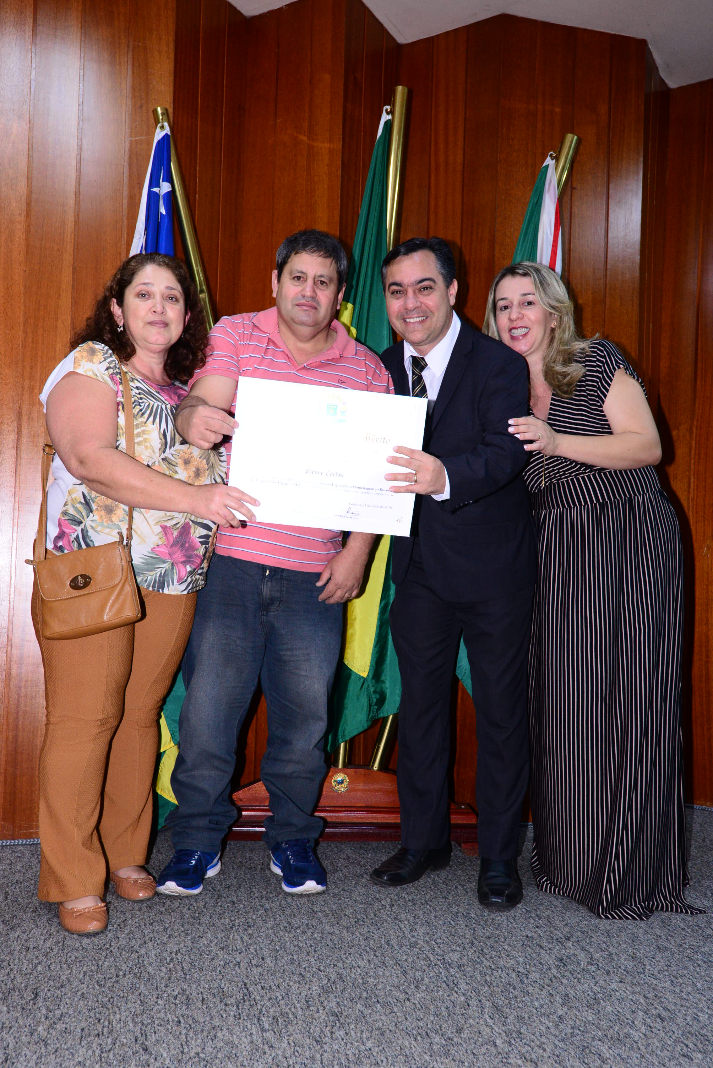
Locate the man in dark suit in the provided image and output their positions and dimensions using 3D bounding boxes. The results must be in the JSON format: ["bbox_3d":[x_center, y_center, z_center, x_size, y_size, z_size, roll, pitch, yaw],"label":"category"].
[{"bbox_3d":[0.240,0.085,2.490,0.540,1.730,0.500,2,0,33],"label":"man in dark suit"}]

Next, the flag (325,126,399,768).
[{"bbox_3d":[0.023,-0.325,2.950,0.290,2.020,0.190,2,0,0],"label":"flag"}]

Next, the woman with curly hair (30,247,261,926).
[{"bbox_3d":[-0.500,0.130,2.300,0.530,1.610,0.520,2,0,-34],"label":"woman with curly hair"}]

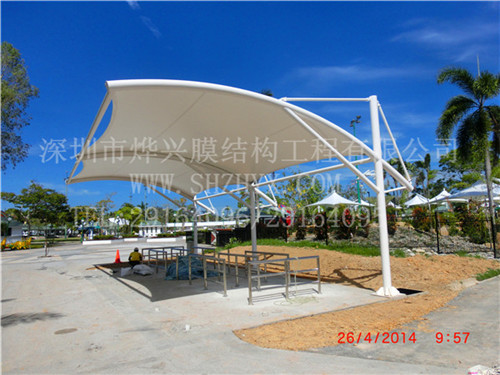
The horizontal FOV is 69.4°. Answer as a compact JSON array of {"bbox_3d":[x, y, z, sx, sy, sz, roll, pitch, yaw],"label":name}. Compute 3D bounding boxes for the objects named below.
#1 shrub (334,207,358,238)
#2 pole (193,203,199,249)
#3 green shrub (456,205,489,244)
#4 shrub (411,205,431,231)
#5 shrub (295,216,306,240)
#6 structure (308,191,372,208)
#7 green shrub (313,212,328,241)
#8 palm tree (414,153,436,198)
[{"bbox_3d":[5.818,2.132,22.000,1.340,1.969,1.340,-2,-6,0],"label":"shrub"},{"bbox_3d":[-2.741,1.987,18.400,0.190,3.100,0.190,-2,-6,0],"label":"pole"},{"bbox_3d":[12.200,2.029,19.800,1.600,2.150,1.500,-4,-8,31],"label":"green shrub"},{"bbox_3d":[10.293,1.932,21.800,1.200,1.600,1.150,-3,-8,25],"label":"shrub"},{"bbox_3d":[3.426,2.782,24.500,0.814,1.645,0.814,-2,-6,0],"label":"shrub"},{"bbox_3d":[8.761,1.127,37.000,4.600,1.700,4.600,4,-9,-45],"label":"structure"},{"bbox_3d":[4.490,2.484,23.000,1.019,1.801,1.019,-2,-6,0],"label":"green shrub"},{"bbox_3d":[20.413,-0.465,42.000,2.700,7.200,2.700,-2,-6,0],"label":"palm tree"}]

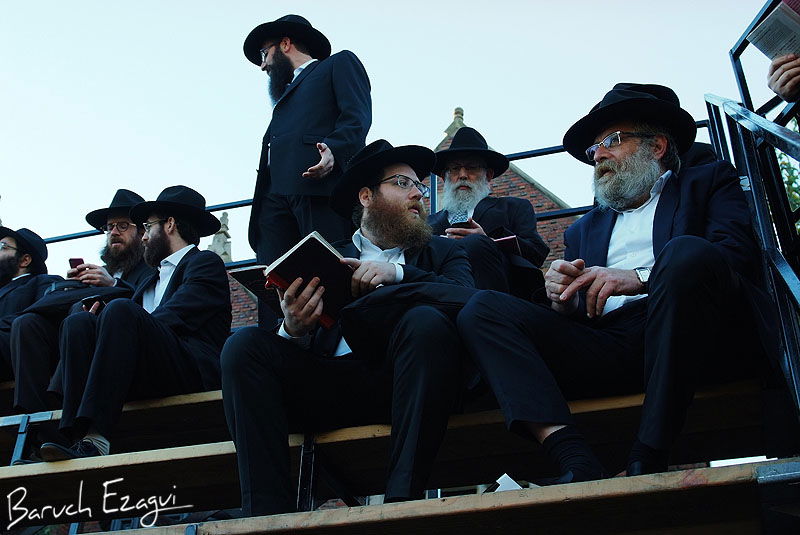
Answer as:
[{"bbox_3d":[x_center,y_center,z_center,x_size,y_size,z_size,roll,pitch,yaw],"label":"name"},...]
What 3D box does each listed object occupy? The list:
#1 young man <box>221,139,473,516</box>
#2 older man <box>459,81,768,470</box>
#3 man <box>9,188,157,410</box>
[{"bbox_3d":[-0.038,0.180,3.038,0.680,1.286,0.800,-15,-29,23],"label":"young man"},{"bbox_3d":[0.688,0.019,2.758,0.600,1.268,0.930,-24,-33,36],"label":"older man"},{"bbox_3d":[-1.235,0.160,4.590,0.560,1.260,0.860,-18,-30,29],"label":"man"}]

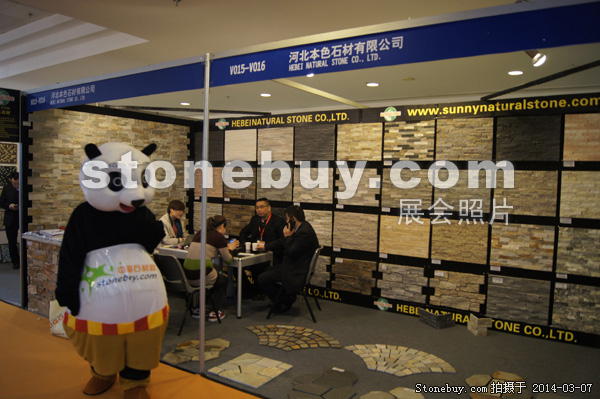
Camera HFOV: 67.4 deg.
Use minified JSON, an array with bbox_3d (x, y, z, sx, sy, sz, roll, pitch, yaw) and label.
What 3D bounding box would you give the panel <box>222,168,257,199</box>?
[{"bbox_3d":[-0.897,-0.248,6.687,0.603,0.466,0.030,3,3,31],"label":"panel"}]

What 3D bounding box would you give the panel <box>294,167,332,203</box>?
[{"bbox_3d":[0.186,-0.189,6.030,0.603,0.466,0.030,3,3,31],"label":"panel"}]

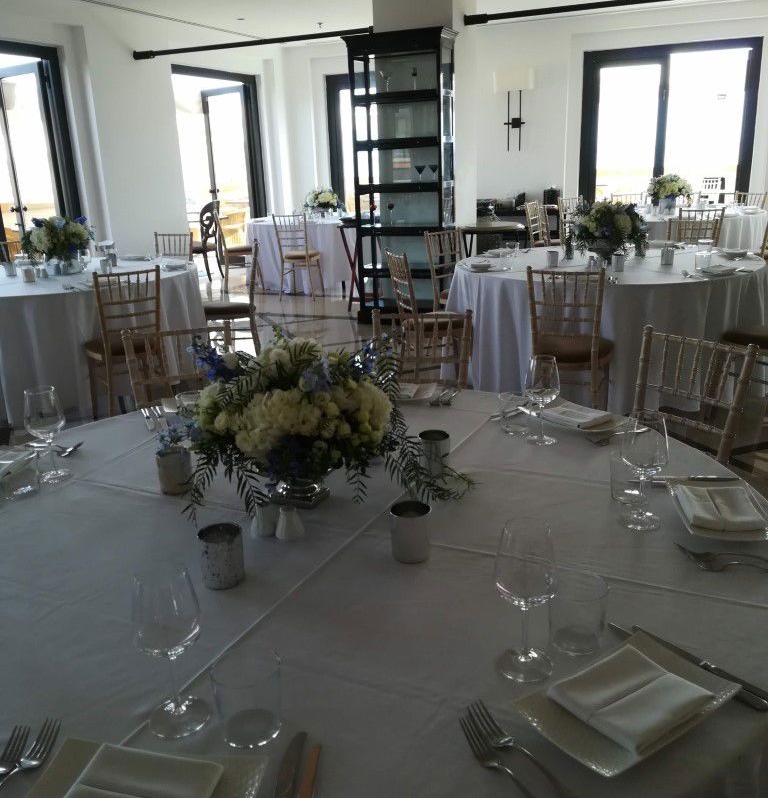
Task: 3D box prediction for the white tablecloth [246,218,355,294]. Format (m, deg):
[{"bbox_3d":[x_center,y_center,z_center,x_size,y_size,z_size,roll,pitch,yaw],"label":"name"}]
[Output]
[{"bbox_3d":[-0.742,-1.823,9.414,1.780,0.750,1.780,-2,18,1],"label":"white tablecloth"}]

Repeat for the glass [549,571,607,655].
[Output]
[{"bbox_3d":[0.283,0.316,1.132,0.083,0.094,0.083,6,19,23],"label":"glass"}]

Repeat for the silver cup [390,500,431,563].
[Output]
[{"bbox_3d":[0.049,0.240,1.388,0.071,0.092,0.071,-2,17,1],"label":"silver cup"}]

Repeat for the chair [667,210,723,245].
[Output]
[{"bbox_3d":[2.272,-0.866,5.782,0.410,0.920,0.430,6,19,26],"label":"chair"}]

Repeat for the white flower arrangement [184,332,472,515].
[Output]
[{"bbox_3d":[-0.117,0.033,1.623,0.560,0.355,0.440,-2,17,0],"label":"white flower arrangement"}]

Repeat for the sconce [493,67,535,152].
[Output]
[{"bbox_3d":[1.669,-3.714,9.897,0.523,1.009,0.160,5,19,22],"label":"sconce"}]

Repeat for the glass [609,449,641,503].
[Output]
[{"bbox_3d":[0.508,0.161,1.584,0.084,0.090,0.084,-2,17,0],"label":"glass"}]

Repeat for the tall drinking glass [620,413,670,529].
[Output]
[{"bbox_3d":[0.496,0.137,1.466,0.084,0.217,0.084,6,19,23],"label":"tall drinking glass"}]

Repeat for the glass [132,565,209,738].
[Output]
[{"bbox_3d":[-0.271,0.317,0.976,0.084,0.212,0.084,-2,17,0],"label":"glass"}]

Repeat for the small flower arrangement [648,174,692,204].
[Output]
[{"bbox_3d":[3.190,-2.308,8.580,0.480,0.400,0.460,-2,17,0],"label":"small flower arrangement"}]

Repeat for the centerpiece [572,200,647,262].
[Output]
[{"bbox_3d":[1.446,-1.074,4.908,0.475,0.385,0.450,-2,17,0],"label":"centerpiece"}]

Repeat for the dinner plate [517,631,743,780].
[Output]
[{"bbox_3d":[0.317,0.391,1.006,0.250,0.024,0.163,-15,22,-35],"label":"dinner plate"}]

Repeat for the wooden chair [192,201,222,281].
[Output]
[{"bbox_3d":[-2.382,-2.043,10.014,0.520,0.980,0.470,6,19,24],"label":"wooden chair"}]

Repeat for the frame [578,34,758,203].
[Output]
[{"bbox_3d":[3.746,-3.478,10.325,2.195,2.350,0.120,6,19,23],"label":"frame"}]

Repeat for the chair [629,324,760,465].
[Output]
[{"bbox_3d":[0.765,0.296,2.266,0.440,0.920,0.400,-13,21,-32],"label":"chair"}]

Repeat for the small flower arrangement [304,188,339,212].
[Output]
[{"bbox_3d":[-0.768,-2.383,9.409,0.420,0.350,0.400,-2,17,0],"label":"small flower arrangement"}]

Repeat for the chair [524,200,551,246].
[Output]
[{"bbox_3d":[1.845,-1.771,8.685,0.430,0.900,0.400,7,20,28],"label":"chair"}]

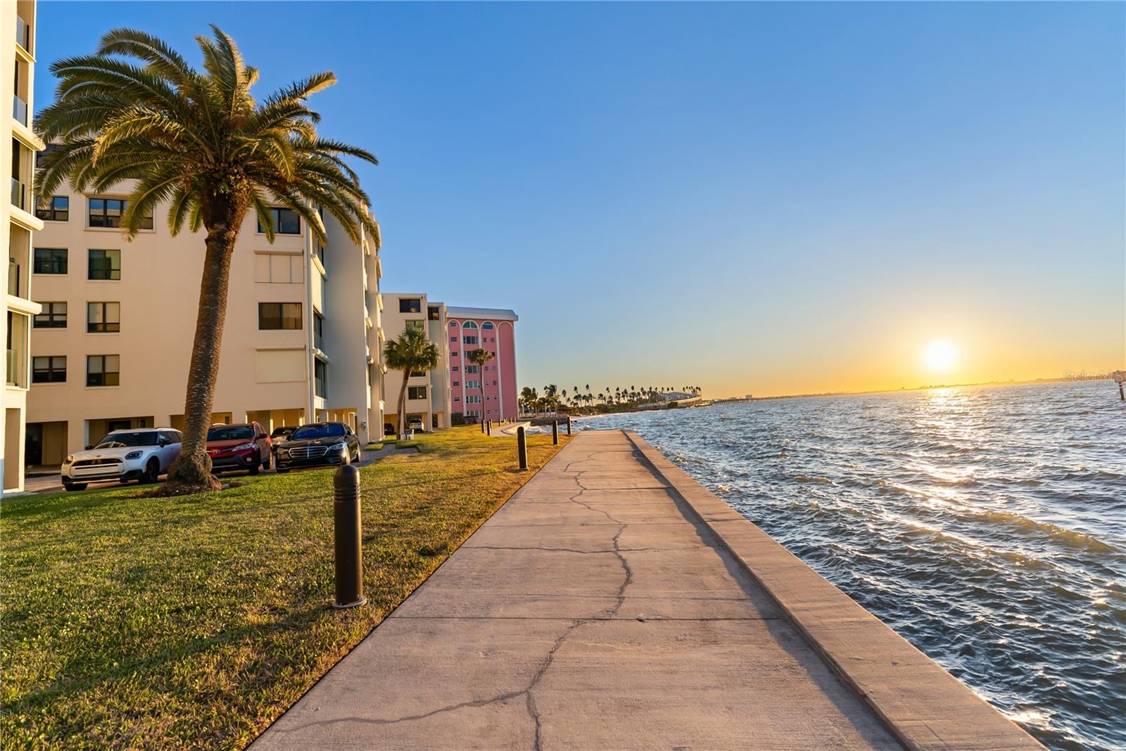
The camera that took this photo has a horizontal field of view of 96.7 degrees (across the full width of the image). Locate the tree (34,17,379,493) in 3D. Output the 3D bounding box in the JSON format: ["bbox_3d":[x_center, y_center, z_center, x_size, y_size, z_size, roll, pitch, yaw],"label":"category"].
[{"bbox_3d":[-9.019,-3.258,13.689,7.600,12.300,7.600,-4,-4,4],"label":"tree"}]

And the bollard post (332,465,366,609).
[{"bbox_3d":[-1.649,1.220,3.830,0.225,1.050,0.225,-4,-4,4],"label":"bollard post"}]

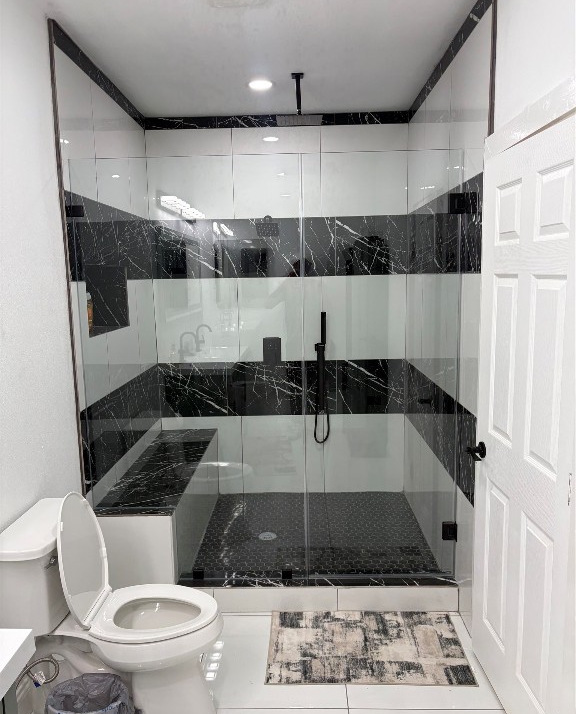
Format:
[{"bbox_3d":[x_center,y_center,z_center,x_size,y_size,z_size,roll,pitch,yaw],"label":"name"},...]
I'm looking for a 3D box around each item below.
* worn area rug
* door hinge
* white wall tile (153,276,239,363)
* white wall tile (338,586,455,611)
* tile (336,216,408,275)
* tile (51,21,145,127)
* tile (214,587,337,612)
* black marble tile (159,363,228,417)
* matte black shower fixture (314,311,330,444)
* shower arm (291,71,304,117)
[{"bbox_3d":[0.342,1.274,2.558,0.853,0.010,0.503,-1,8,1],"label":"worn area rug"},{"bbox_3d":[0.794,0.853,2.842,0.069,0.091,0.053,-1,8,1],"label":"door hinge"},{"bbox_3d":[-0.648,-0.255,4.126,0.593,0.607,0.014,-1,8,1],"label":"white wall tile"},{"bbox_3d":[0.538,1.183,2.823,0.589,0.131,0.012,-1,8,1],"label":"white wall tile"},{"bbox_3d":[0.581,-0.775,4.025,0.493,0.406,0.014,-1,8,1],"label":"tile"},{"bbox_3d":[-1.000,-1.499,3.223,0.012,0.085,1.484,-1,8,1],"label":"tile"},{"bbox_3d":[-0.059,1.187,2.820,0.601,0.125,0.014,-1,8,1],"label":"tile"},{"bbox_3d":[-0.692,0.245,4.218,0.500,0.402,0.012,-1,8,1],"label":"black marble tile"},{"bbox_3d":[0.243,0.157,4.134,0.108,0.951,0.090,-1,8,1],"label":"matte black shower fixture"},{"bbox_3d":[0.058,-1.446,3.196,0.064,0.221,0.065,-1,8,1],"label":"shower arm"}]

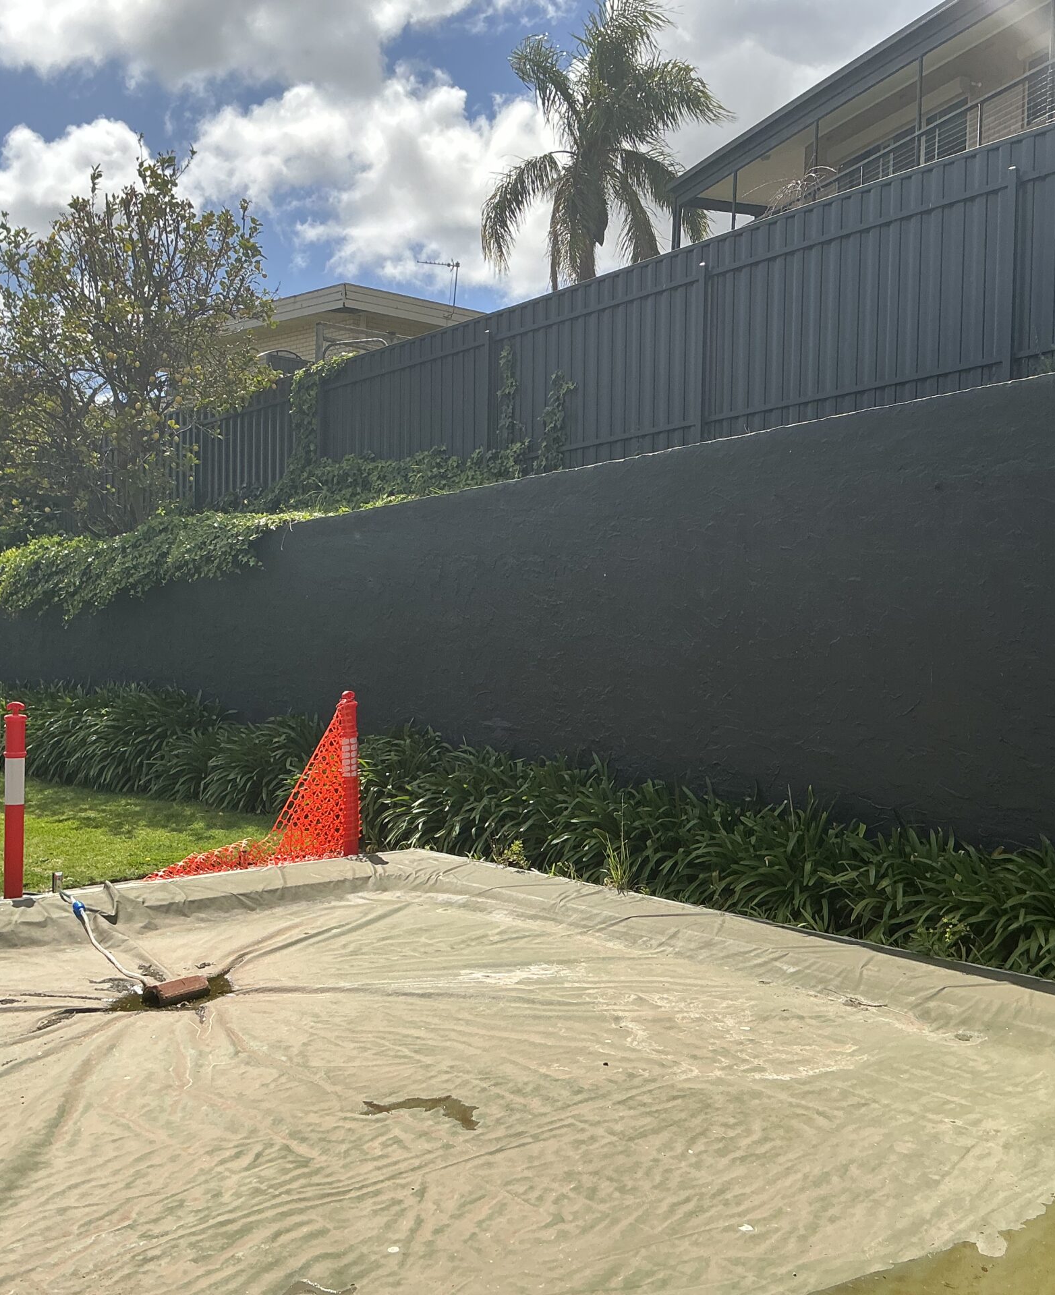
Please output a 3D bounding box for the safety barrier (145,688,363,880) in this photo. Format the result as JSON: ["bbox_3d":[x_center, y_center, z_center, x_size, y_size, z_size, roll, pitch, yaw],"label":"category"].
[{"bbox_3d":[-1.800,0.875,9.320,1.540,1.130,0.280,1,1,-43],"label":"safety barrier"}]

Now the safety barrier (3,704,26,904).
[{"bbox_3d":[-2.945,0.880,8.030,0.130,1.130,0.130,1,0,-20],"label":"safety barrier"}]

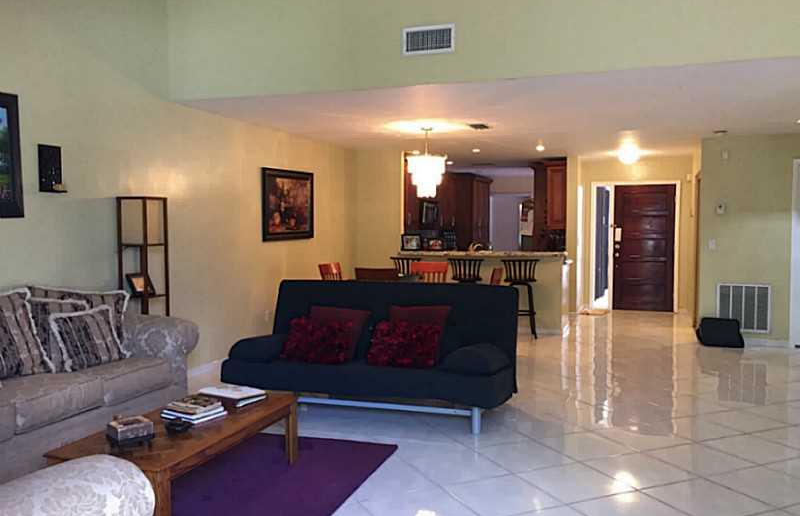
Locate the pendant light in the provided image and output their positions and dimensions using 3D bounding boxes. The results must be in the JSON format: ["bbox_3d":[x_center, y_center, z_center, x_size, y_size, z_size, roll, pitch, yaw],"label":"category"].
[{"bbox_3d":[0.294,-1.025,7.175,0.440,0.763,0.440,0,3,0],"label":"pendant light"}]

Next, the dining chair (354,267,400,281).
[{"bbox_3d":[-0.208,0.571,6.985,0.470,0.950,0.520,1,3,23],"label":"dining chair"}]

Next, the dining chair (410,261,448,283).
[{"bbox_3d":[0.281,0.535,7.708,0.460,0.950,0.520,1,3,18],"label":"dining chair"}]

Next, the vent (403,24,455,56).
[{"bbox_3d":[0.210,-1.619,4.971,0.410,0.205,0.030,1,3,18],"label":"vent"}]

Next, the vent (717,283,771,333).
[{"bbox_3d":[4.097,0.598,7.994,0.570,0.560,0.030,1,3,18],"label":"vent"}]

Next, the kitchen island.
[{"bbox_3d":[1.096,0.416,9.005,2.270,1.060,0.650,1,3,18],"label":"kitchen island"}]

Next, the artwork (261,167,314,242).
[{"bbox_3d":[-1.253,-0.603,7.681,0.040,0.785,1.240,1,3,18],"label":"artwork"}]

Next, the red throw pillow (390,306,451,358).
[{"bbox_3d":[0.120,0.543,4.927,0.460,0.450,0.150,1,-30,18],"label":"red throw pillow"}]

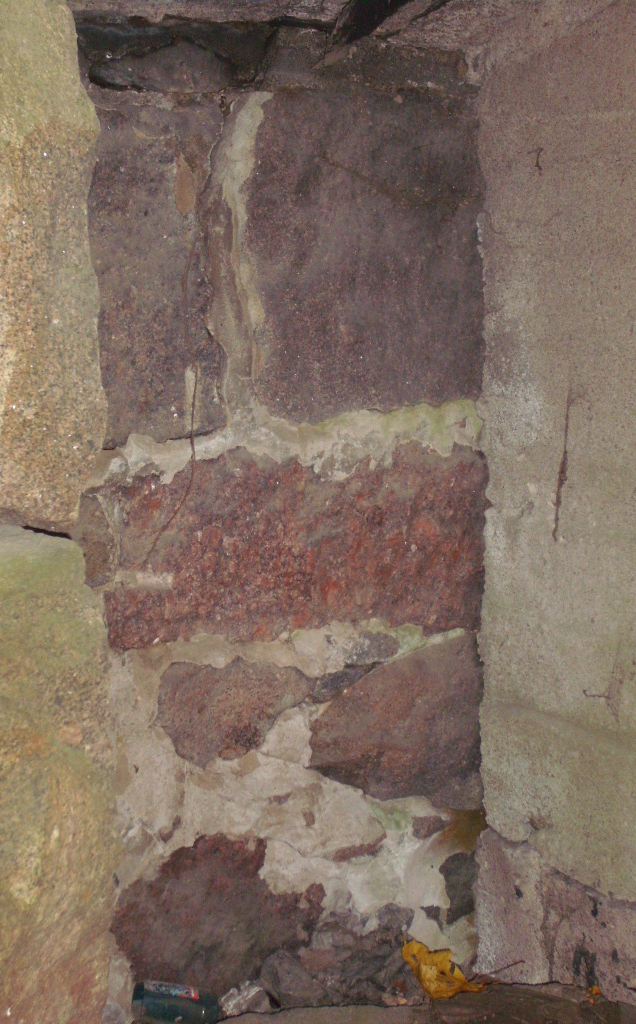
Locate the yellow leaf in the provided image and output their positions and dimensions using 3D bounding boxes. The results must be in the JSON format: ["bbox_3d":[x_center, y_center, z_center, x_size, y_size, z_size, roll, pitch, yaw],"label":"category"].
[{"bbox_3d":[0.137,0.500,2.000,0.094,0.056,0.060,0,3,0],"label":"yellow leaf"}]

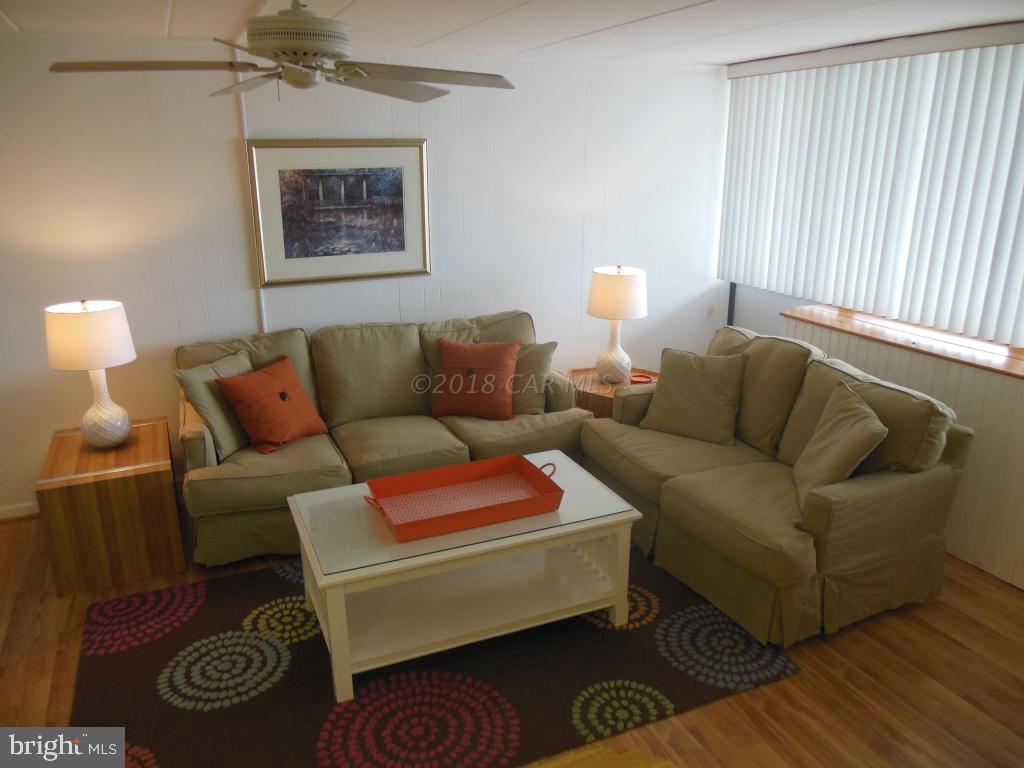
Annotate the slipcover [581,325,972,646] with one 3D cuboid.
[{"bbox_3d":[1.127,0.324,3.490,0.952,0.943,1.455,-8,19,-23],"label":"slipcover"}]

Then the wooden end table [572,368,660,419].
[{"bbox_3d":[0.636,0.238,4.440,0.670,0.536,0.578,-8,19,-23],"label":"wooden end table"}]

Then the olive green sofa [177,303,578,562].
[{"bbox_3d":[-0.666,0.166,4.005,2.059,0.943,0.961,-8,19,-23],"label":"olive green sofa"}]

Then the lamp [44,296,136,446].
[{"bbox_3d":[-1.875,-0.038,3.324,0.355,0.673,0.355,-8,19,-23],"label":"lamp"}]

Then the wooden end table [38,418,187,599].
[{"bbox_3d":[-1.853,0.546,3.483,0.509,0.536,0.681,-8,19,-23],"label":"wooden end table"}]

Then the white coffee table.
[{"bbox_3d":[-0.204,0.715,2.997,1.219,0.498,0.705,-8,19,-23],"label":"white coffee table"}]

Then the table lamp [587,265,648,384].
[{"bbox_3d":[0.610,-0.351,4.298,0.355,0.673,0.355,0,17,0],"label":"table lamp"}]

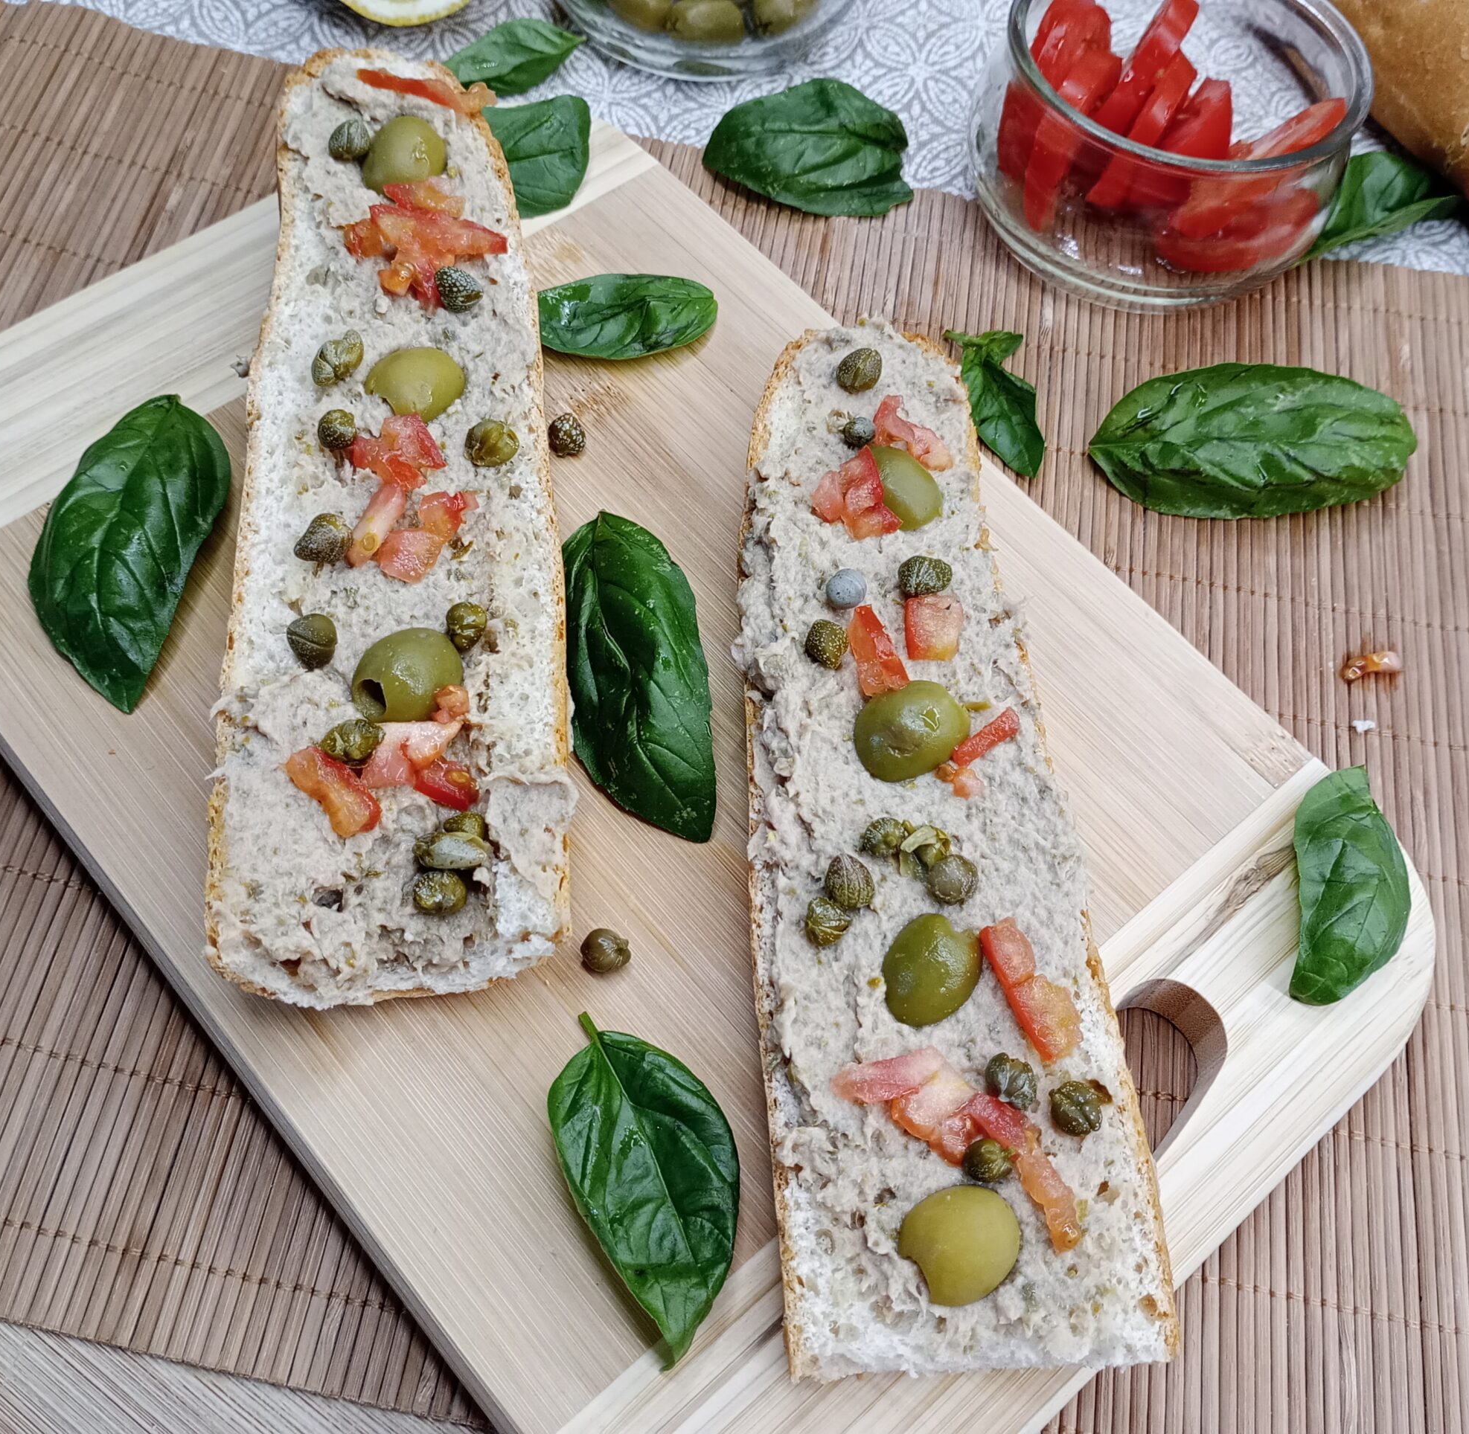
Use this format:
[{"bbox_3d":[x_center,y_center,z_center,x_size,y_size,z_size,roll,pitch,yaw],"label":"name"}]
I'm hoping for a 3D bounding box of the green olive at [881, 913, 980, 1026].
[{"bbox_3d":[0.032,0.042,0.254,0.017,0.015,0.019,28,64,11],"label":"green olive"}]

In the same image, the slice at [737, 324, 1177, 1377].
[{"bbox_3d":[0.032,0.012,0.291,0.062,0.032,0.207,-1,62,-4],"label":"slice"}]

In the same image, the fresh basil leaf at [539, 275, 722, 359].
[{"bbox_3d":[-0.029,-0.091,0.348,0.052,0.010,0.026,-5,62,-5],"label":"fresh basil leaf"}]

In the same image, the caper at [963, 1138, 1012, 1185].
[{"bbox_3d":[0.039,0.069,0.239,0.009,0.008,0.008,-10,63,-9],"label":"caper"}]

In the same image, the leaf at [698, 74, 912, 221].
[{"bbox_3d":[0.019,-0.145,0.396,0.054,0.015,0.047,1,62,-2],"label":"leaf"}]

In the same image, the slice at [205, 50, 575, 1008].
[{"bbox_3d":[-0.068,-0.050,0.313,0.060,0.032,0.217,-5,62,-6],"label":"slice"}]

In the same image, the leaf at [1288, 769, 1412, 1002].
[{"bbox_3d":[0.117,0.032,0.296,0.026,0.013,0.053,28,64,11],"label":"leaf"}]

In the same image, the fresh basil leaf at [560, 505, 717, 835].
[{"bbox_3d":[-0.022,-0.008,0.302,0.034,0.014,0.075,-12,63,-9],"label":"fresh basil leaf"}]

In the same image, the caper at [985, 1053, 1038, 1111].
[{"bbox_3d":[0.045,0.059,0.248,0.009,0.008,0.010,-36,70,-20],"label":"caper"}]

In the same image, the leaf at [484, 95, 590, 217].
[{"bbox_3d":[-0.057,-0.132,0.368,0.048,0.011,0.039,-11,63,-9],"label":"leaf"}]

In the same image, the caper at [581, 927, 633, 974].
[{"bbox_3d":[-0.023,0.042,0.279,0.009,0.008,0.008,6,62,0],"label":"caper"}]

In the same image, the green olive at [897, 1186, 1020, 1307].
[{"bbox_3d":[0.034,0.080,0.233,0.019,0.015,0.018,-31,68,-18],"label":"green olive"}]

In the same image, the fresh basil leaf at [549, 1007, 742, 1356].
[{"bbox_3d":[-0.015,0.078,0.260,0.029,0.012,0.059,-14,64,-10],"label":"fresh basil leaf"}]

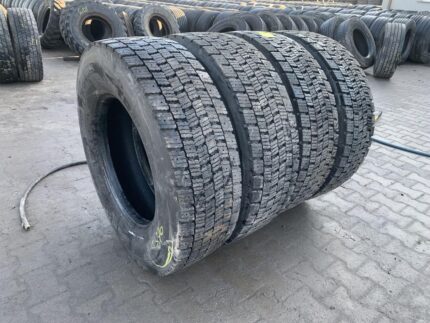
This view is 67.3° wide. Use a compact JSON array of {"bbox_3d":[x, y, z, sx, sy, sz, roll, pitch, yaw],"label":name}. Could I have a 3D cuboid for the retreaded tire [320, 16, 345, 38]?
[{"bbox_3d":[2.500,-2.405,6.575,1.014,1.014,0.316,-23,21,-41],"label":"retreaded tire"}]

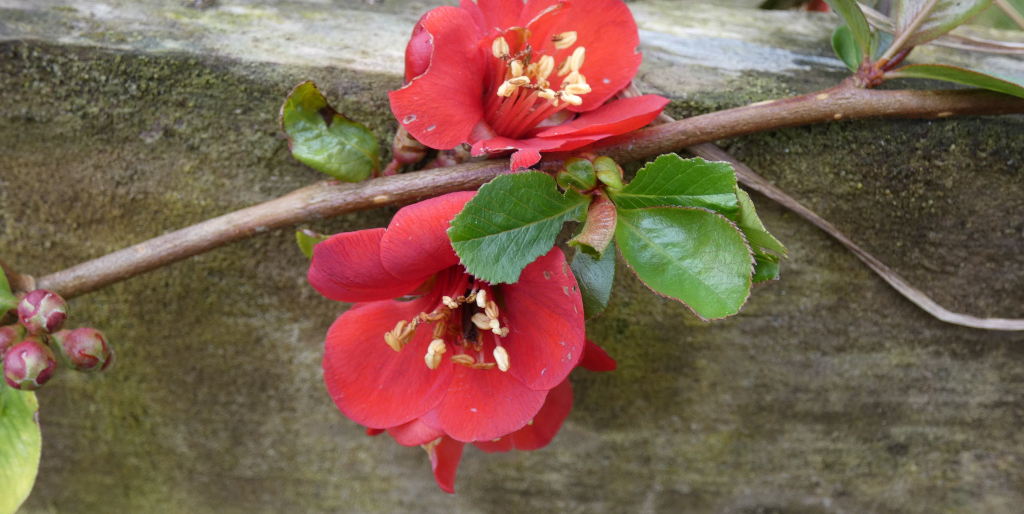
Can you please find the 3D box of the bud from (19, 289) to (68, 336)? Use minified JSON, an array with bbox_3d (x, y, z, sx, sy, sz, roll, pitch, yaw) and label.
[{"bbox_3d":[-0.078,0.009,0.191,0.008,0.008,0.009,1,17,-6],"label":"bud"}]

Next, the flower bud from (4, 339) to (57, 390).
[{"bbox_3d":[-0.091,0.020,0.219,0.010,0.010,0.011,3,31,5],"label":"flower bud"}]

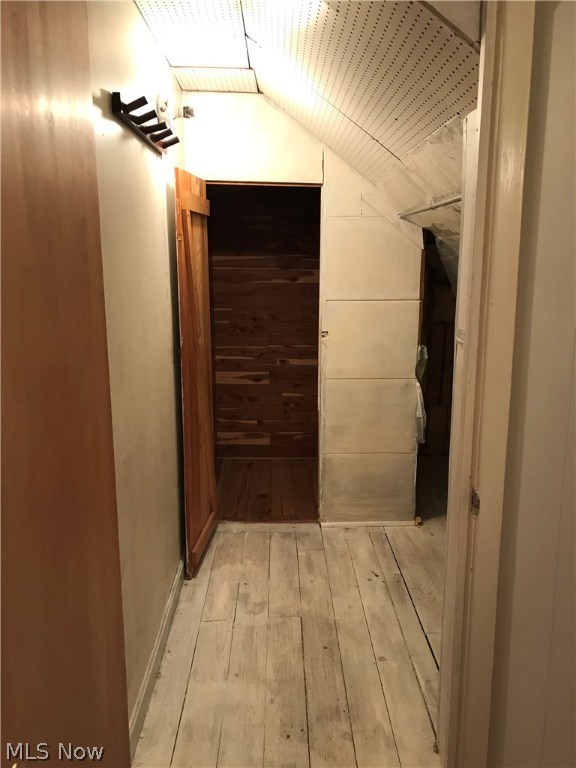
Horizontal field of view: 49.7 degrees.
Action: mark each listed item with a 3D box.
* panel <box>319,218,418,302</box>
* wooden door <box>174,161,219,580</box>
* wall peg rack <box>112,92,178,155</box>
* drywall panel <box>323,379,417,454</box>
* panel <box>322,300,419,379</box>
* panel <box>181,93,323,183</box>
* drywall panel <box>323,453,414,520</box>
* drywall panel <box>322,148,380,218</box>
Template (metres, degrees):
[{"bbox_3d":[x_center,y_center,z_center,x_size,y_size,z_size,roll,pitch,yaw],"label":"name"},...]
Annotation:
[{"bbox_3d":[0.419,-0.624,3.134,0.493,0.405,0.016,0,12,-1],"label":"panel"},{"bbox_3d":[-0.421,-0.043,2.941,0.037,1.789,0.570,1,12,4],"label":"wooden door"},{"bbox_3d":[-0.443,-0.844,2.046,0.098,0.070,0.650,0,12,-1],"label":"wall peg rack"},{"bbox_3d":[0.429,0.170,3.296,0.503,0.410,0.016,0,12,-1],"label":"drywall panel"},{"bbox_3d":[0.423,-0.229,3.215,0.496,0.403,0.016,0,12,-1],"label":"panel"},{"bbox_3d":[-0.171,-1.190,3.009,0.677,0.411,0.016,0,12,-1],"label":"panel"},{"bbox_3d":[0.438,0.560,3.376,0.518,0.387,0.016,0,12,-1],"label":"drywall panel"},{"bbox_3d":[0.311,-0.984,3.059,0.285,0.331,0.016,0,12,-1],"label":"drywall panel"}]

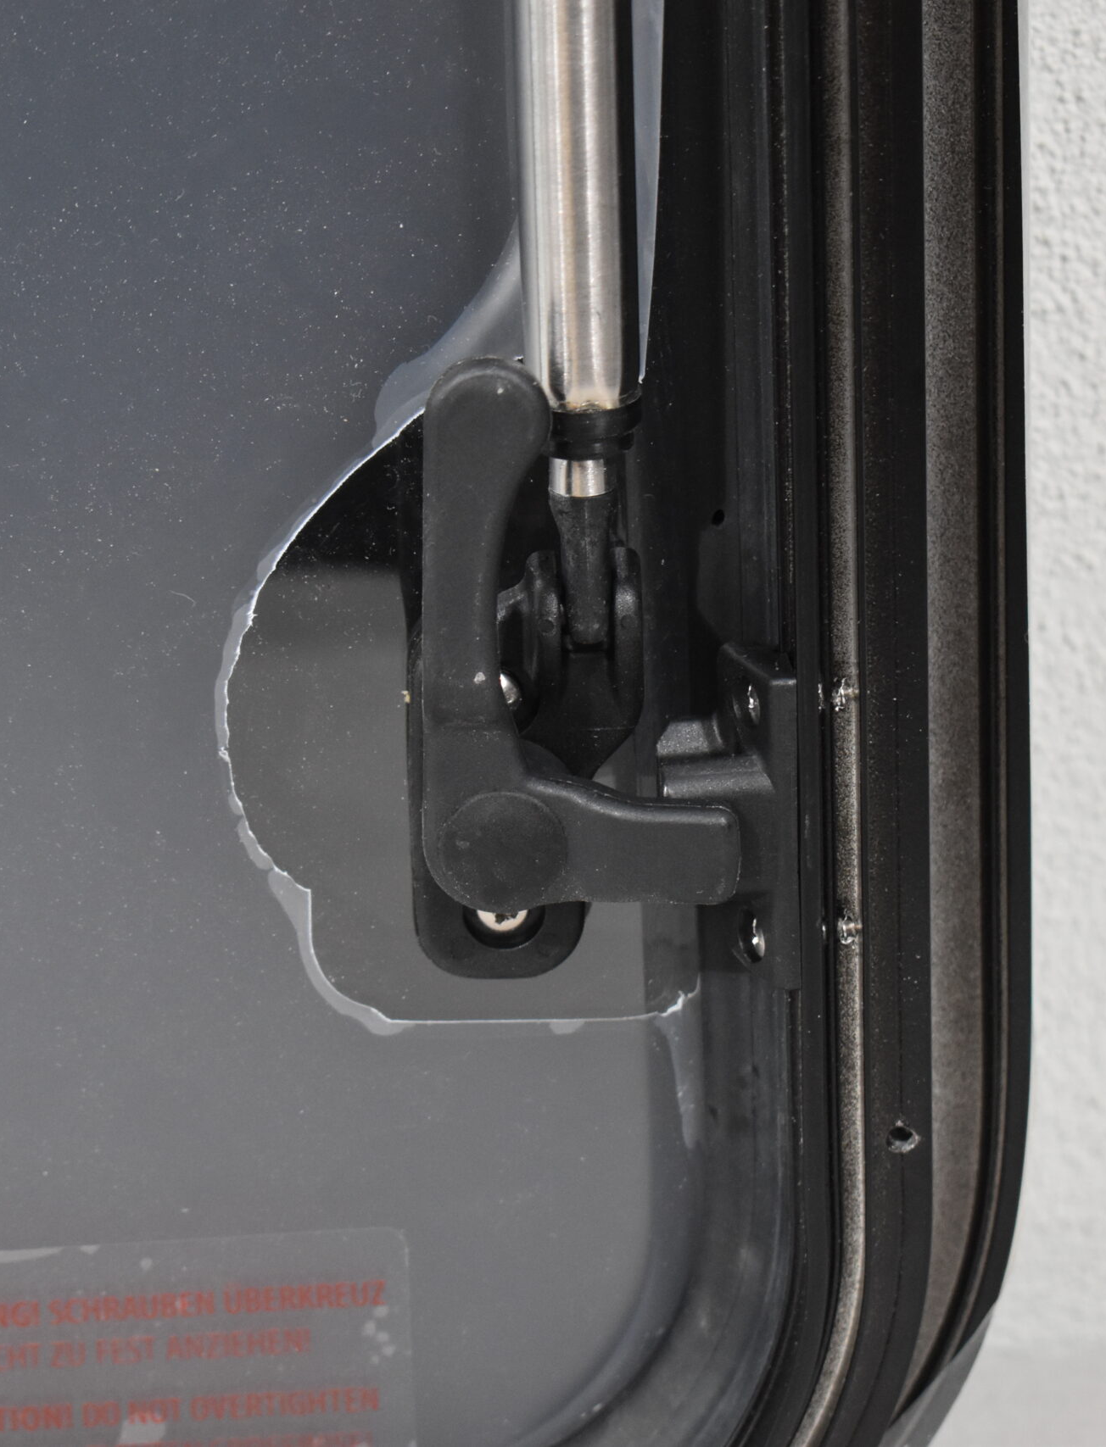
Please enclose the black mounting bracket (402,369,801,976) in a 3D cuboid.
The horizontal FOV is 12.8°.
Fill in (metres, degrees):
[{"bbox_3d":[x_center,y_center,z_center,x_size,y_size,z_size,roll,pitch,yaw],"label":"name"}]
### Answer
[{"bbox_3d":[0.007,-0.008,0.730,0.056,0.089,0.042,-1,6,-5],"label":"black mounting bracket"}]

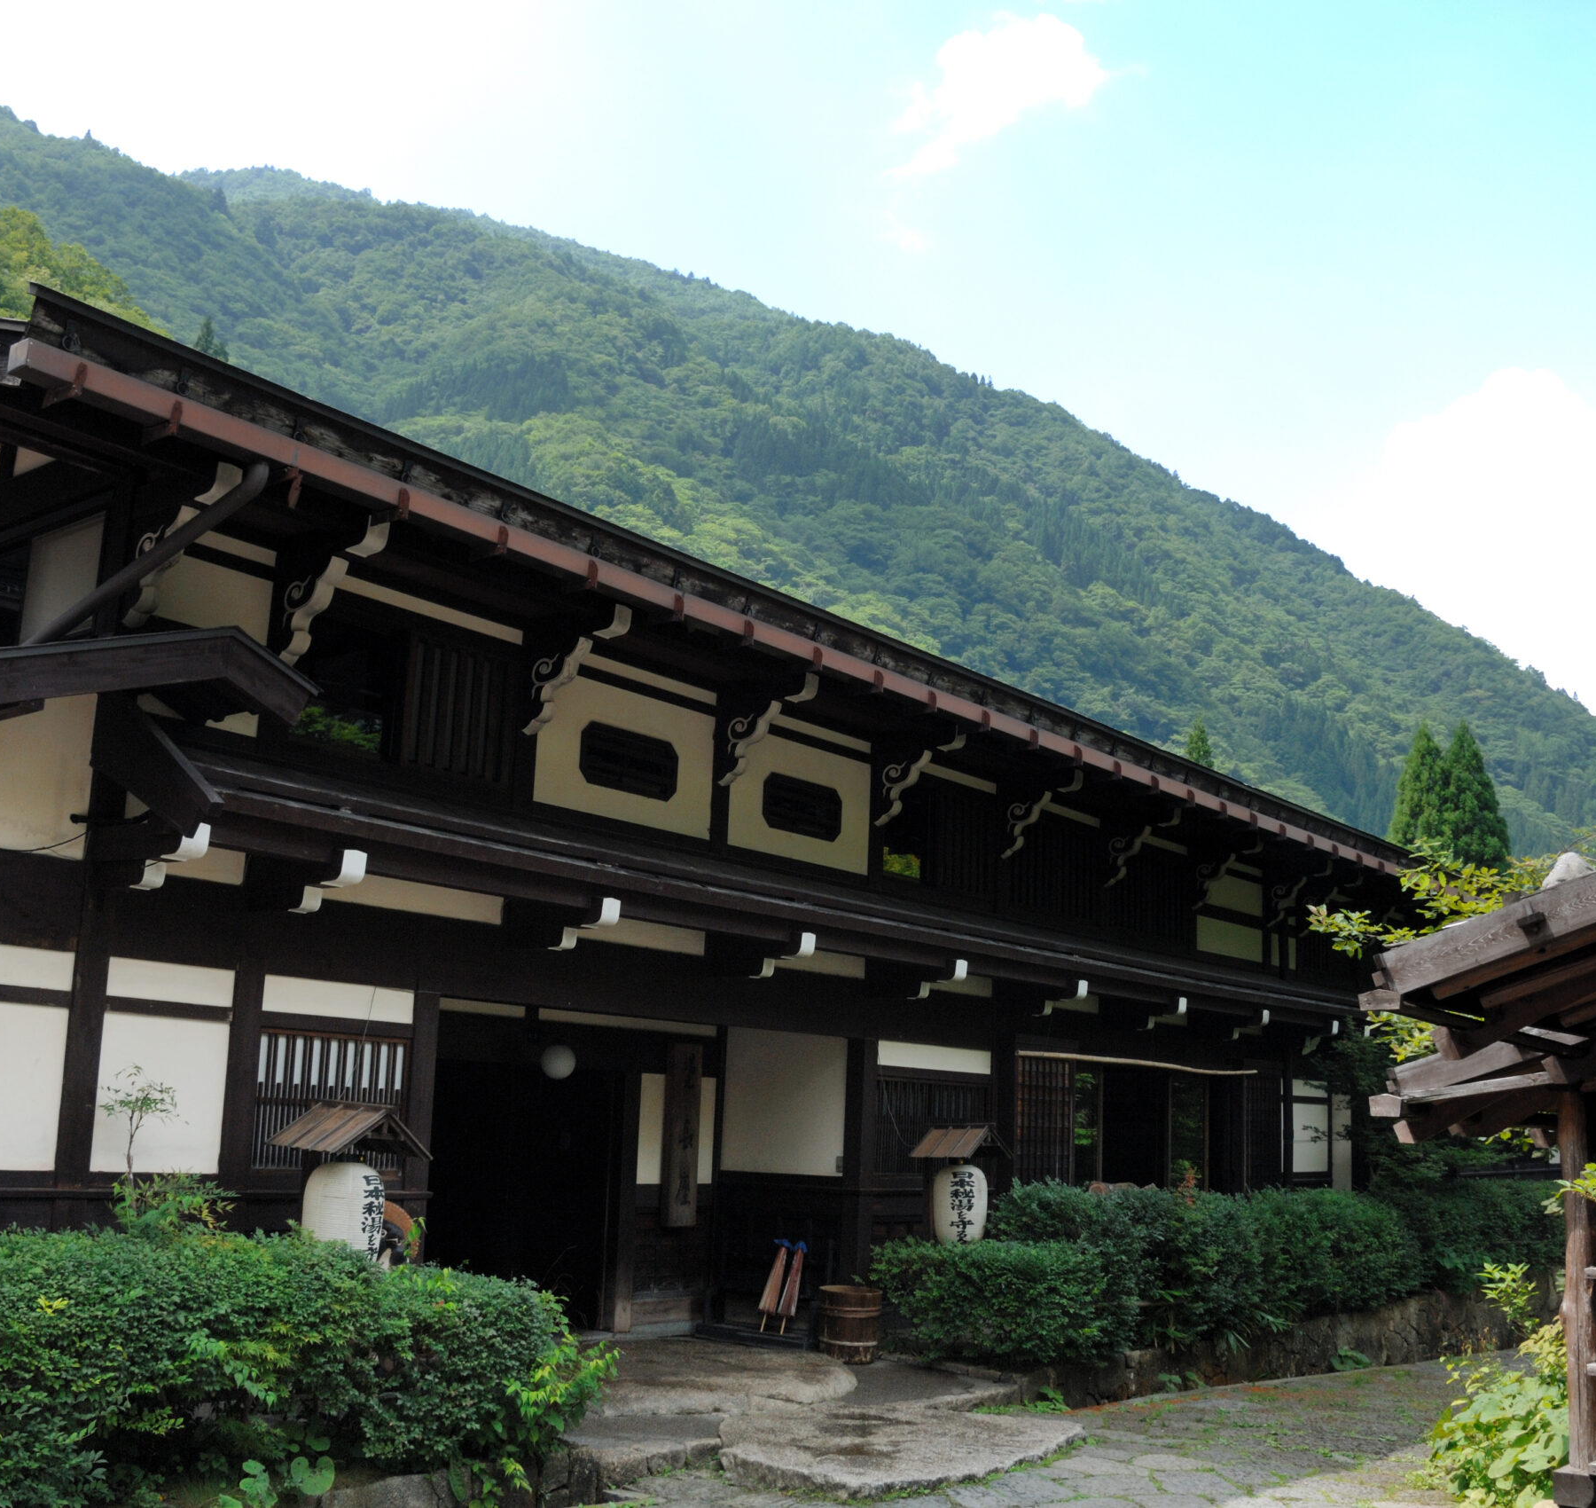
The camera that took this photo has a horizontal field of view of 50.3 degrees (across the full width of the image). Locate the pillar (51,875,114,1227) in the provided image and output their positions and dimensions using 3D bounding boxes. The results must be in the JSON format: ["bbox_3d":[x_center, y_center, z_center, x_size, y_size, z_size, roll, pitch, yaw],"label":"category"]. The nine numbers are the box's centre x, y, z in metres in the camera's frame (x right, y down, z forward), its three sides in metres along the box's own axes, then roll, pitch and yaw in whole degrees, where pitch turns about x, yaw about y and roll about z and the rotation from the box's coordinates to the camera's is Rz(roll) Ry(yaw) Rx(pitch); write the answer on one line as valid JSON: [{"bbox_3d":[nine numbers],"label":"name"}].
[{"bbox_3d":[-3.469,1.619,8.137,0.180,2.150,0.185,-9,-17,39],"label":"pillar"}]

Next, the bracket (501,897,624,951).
[{"bbox_3d":[-1.385,1.036,10.180,0.780,0.330,0.150,-9,-17,39],"label":"bracket"}]

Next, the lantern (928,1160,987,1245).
[{"bbox_3d":[1.170,3.267,12.165,0.400,0.760,0.400,1,-13,4],"label":"lantern"}]

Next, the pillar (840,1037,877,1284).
[{"bbox_3d":[0.483,3.248,12.877,0.185,2.170,0.185,-9,-17,39],"label":"pillar"}]

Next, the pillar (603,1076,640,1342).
[{"bbox_3d":[-1.345,3.379,12.825,0.155,1.970,0.155,-9,-17,39],"label":"pillar"}]

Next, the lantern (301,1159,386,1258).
[{"bbox_3d":[-2.164,2.282,8.120,0.400,0.780,0.400,-8,-16,35],"label":"lantern"}]

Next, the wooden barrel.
[{"bbox_3d":[0.363,3.917,11.674,0.450,0.490,0.450,2,-13,0],"label":"wooden barrel"}]

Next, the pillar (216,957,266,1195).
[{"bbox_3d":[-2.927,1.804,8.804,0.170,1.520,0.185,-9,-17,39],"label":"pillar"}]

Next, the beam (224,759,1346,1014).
[{"bbox_3d":[1.652,1.477,13.174,0.300,0.310,13.800,-9,-17,39],"label":"beam"}]

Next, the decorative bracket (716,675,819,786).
[{"bbox_3d":[-0.181,-0.159,11.854,0.740,0.740,0.150,-9,-17,39],"label":"decorative bracket"}]

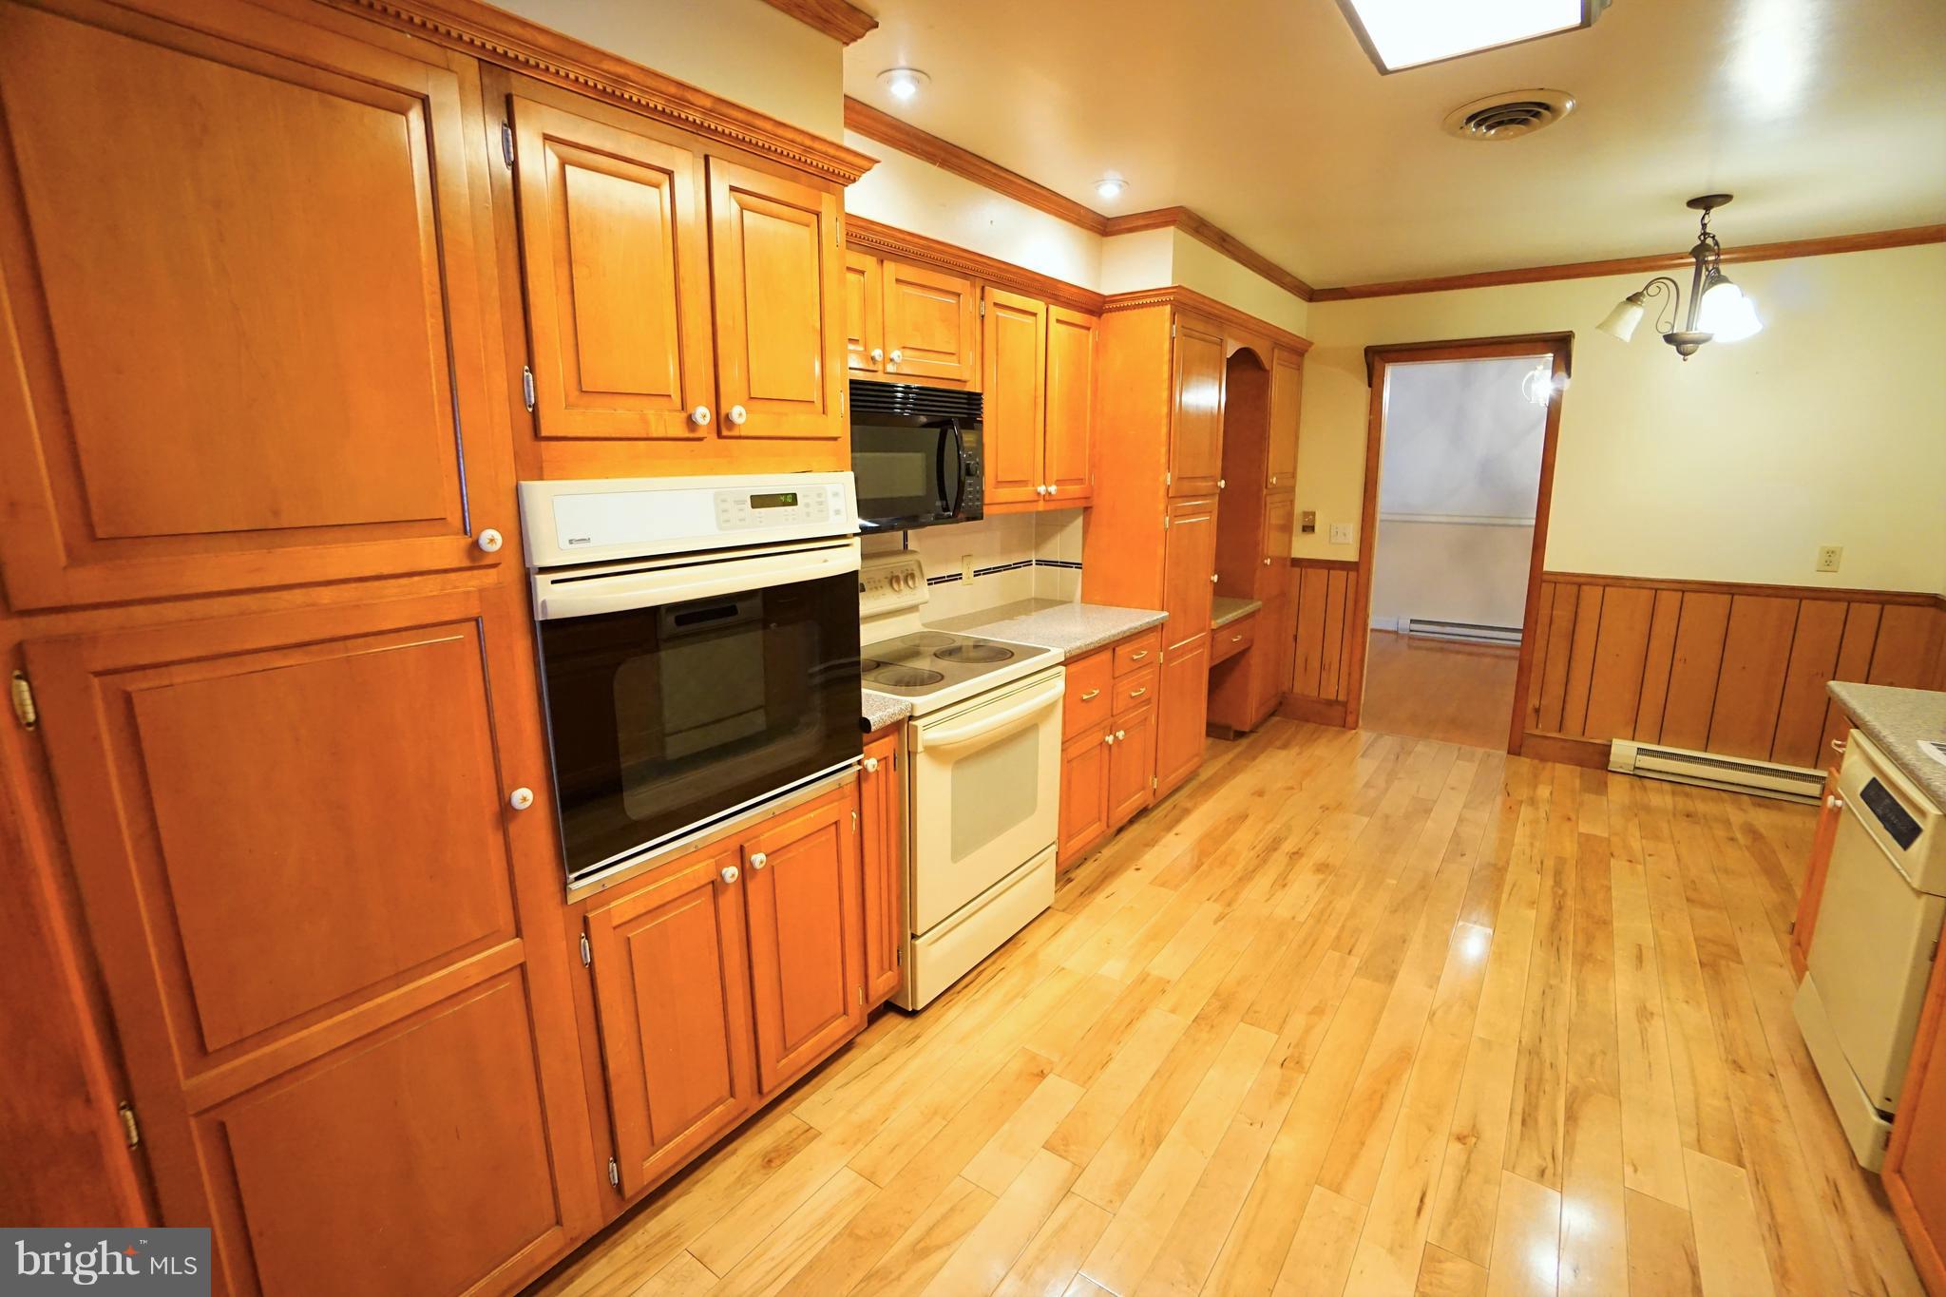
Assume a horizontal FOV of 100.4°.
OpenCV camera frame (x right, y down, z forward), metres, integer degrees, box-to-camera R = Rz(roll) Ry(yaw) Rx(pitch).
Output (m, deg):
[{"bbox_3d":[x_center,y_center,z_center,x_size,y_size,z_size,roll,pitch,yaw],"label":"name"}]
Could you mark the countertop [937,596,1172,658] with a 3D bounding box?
[{"bbox_3d":[0.302,-0.102,3.304,0.670,0.039,0.907,9,15,36],"label":"countertop"}]

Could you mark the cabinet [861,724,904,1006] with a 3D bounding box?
[{"bbox_3d":[-0.477,0.562,2.343,0.613,0.833,0.152,9,15,36],"label":"cabinet"}]

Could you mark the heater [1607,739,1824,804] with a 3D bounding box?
[{"bbox_3d":[3.584,0.598,3.854,0.870,0.171,0.070,9,15,36],"label":"heater"}]

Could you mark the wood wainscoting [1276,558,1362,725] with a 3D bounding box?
[{"bbox_3d":[2.071,-0.039,4.874,0.390,0.982,0.040,9,15,36],"label":"wood wainscoting"}]

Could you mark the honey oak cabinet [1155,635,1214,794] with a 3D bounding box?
[{"bbox_3d":[0.748,0.264,3.950,0.605,0.710,0.585,9,15,36],"label":"honey oak cabinet"}]

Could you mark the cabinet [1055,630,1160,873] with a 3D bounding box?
[{"bbox_3d":[0.303,0.325,3.400,0.620,0.835,0.900,9,15,36],"label":"cabinet"}]

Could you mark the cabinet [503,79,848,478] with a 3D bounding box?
[{"bbox_3d":[-0.747,-0.676,1.730,0.625,0.602,0.741,9,15,36],"label":"cabinet"}]

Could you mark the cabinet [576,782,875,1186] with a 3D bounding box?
[{"bbox_3d":[-0.738,0.718,2.026,0.610,0.703,0.748,9,15,36],"label":"cabinet"}]

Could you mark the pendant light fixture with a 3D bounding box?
[{"bbox_3d":[2.617,-1.343,2.987,0.485,0.544,0.490,9,15,36],"label":"pendant light fixture"}]

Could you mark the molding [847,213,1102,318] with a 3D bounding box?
[{"bbox_3d":[0.025,-1.257,2.695,0.075,0.093,1.776,9,15,36],"label":"molding"}]

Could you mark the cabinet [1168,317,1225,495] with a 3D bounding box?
[{"bbox_3d":[0.754,-1.065,3.717,0.605,0.728,0.617,9,15,36],"label":"cabinet"}]

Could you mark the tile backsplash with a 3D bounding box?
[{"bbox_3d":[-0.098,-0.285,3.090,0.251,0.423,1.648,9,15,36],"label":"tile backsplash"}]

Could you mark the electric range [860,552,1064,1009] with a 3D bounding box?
[{"bbox_3d":[-0.170,0.344,2.643,0.700,1.200,0.755,9,15,36],"label":"electric range"}]

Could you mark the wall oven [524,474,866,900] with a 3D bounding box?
[{"bbox_3d":[-0.712,-0.014,1.816,0.595,0.730,0.747,9,15,36],"label":"wall oven"}]

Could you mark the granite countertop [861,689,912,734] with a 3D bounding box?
[{"bbox_3d":[-0.471,0.137,2.244,0.660,0.040,0.152,9,15,36],"label":"granite countertop"}]

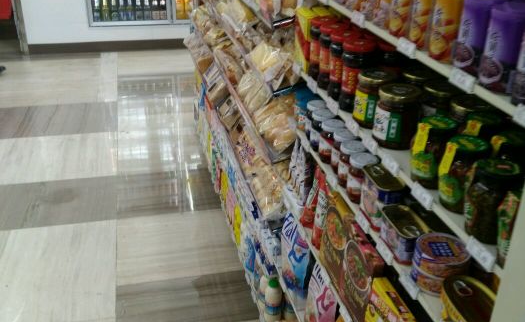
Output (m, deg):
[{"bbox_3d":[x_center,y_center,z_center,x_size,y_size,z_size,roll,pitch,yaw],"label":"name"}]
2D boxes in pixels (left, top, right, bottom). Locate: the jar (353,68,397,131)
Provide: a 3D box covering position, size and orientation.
[{"bbox_3d":[0.232,-0.129,1.165,0.081,0.101,0.081,1,26,0],"label":"jar"}]

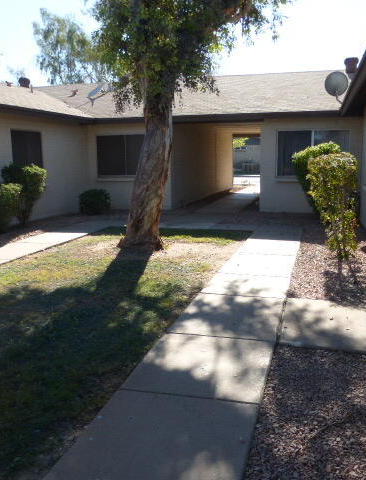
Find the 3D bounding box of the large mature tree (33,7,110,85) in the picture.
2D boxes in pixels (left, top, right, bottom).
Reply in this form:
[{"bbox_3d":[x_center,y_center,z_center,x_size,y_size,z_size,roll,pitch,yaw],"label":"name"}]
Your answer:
[{"bbox_3d":[-7.655,-10.421,33.179,7.200,11.600,7.200,2,11,16],"label":"large mature tree"}]

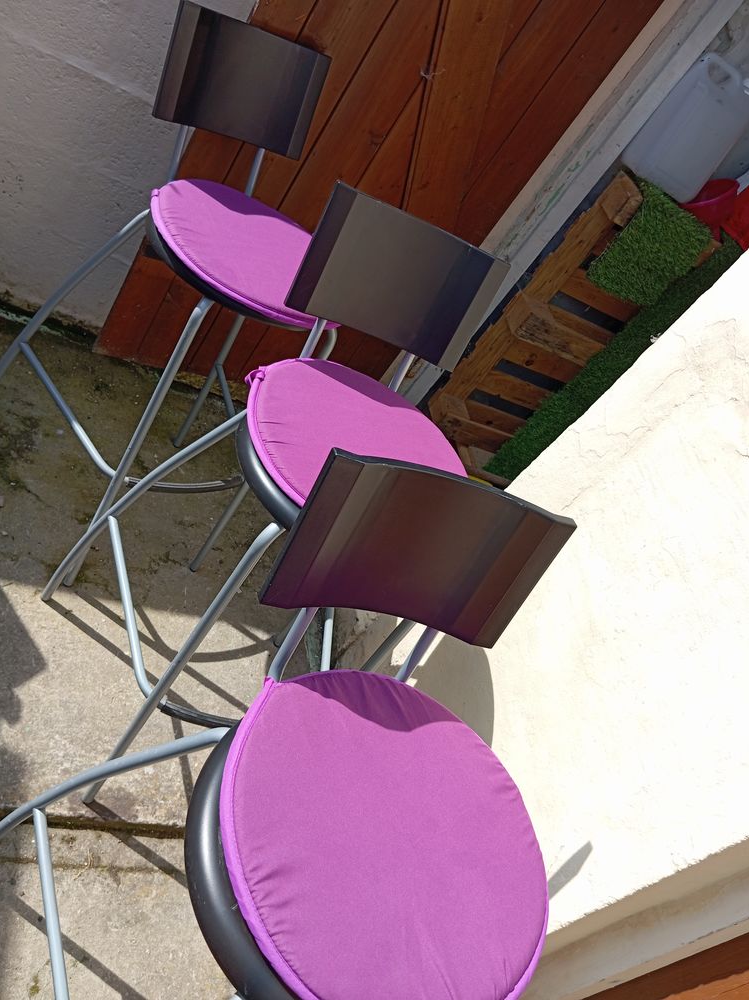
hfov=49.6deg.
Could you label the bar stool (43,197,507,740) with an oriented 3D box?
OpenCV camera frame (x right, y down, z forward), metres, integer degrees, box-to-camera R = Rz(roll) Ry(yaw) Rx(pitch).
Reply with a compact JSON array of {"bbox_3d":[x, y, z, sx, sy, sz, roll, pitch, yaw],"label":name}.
[{"bbox_3d":[-0.136,0.069,1.346,0.538,1.007,0.490,15,42,-32],"label":"bar stool"}]

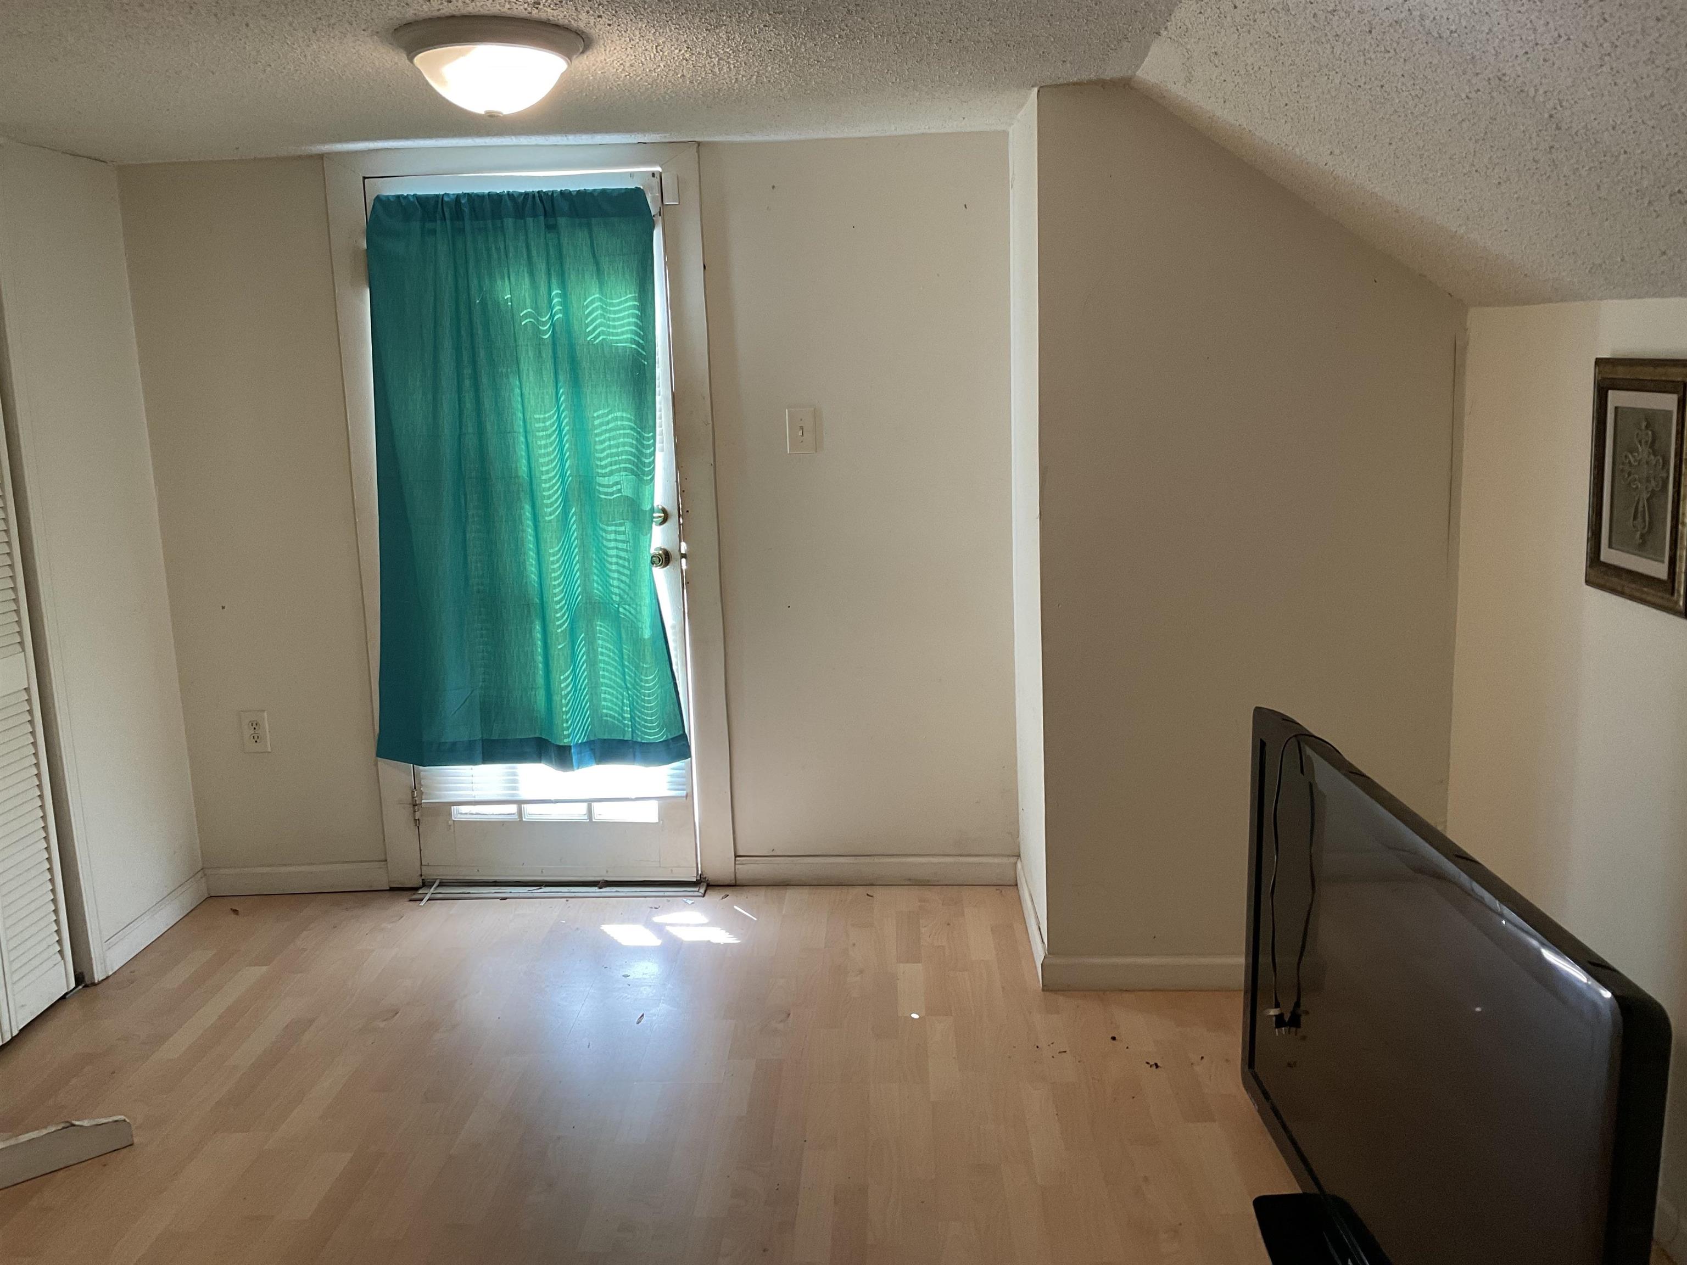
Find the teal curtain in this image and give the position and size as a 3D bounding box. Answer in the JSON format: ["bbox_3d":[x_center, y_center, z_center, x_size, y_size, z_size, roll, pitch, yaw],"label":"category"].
[{"bbox_3d":[-0.902,-0.385,3.871,0.887,1.577,0.090,-2,10,2],"label":"teal curtain"}]

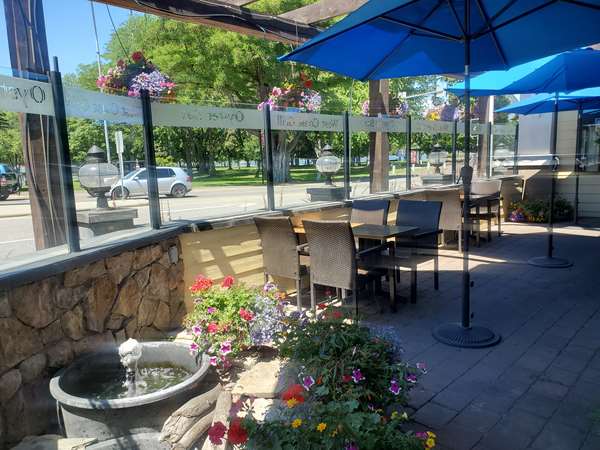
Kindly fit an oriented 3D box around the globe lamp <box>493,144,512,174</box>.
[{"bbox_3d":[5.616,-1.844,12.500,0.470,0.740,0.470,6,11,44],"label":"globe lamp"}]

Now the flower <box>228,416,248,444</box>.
[{"bbox_3d":[-0.241,0.797,1.740,0.080,0.080,0.065,-4,8,-9],"label":"flower"}]

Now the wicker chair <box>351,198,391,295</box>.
[{"bbox_3d":[0.638,0.196,5.320,0.570,0.940,0.640,6,12,45],"label":"wicker chair"}]

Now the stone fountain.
[{"bbox_3d":[-0.887,0.901,2.454,0.830,0.490,0.830,-5,9,-22],"label":"stone fountain"}]

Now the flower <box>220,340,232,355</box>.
[{"bbox_3d":[-0.388,0.647,2.380,0.063,0.065,0.045,-4,8,-10],"label":"flower"}]

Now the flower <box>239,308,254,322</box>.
[{"bbox_3d":[-0.342,0.569,2.850,0.100,0.088,0.080,-3,9,-7],"label":"flower"}]

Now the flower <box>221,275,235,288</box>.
[{"bbox_3d":[-0.483,0.370,2.980,0.088,0.090,0.080,-3,9,-10],"label":"flower"}]

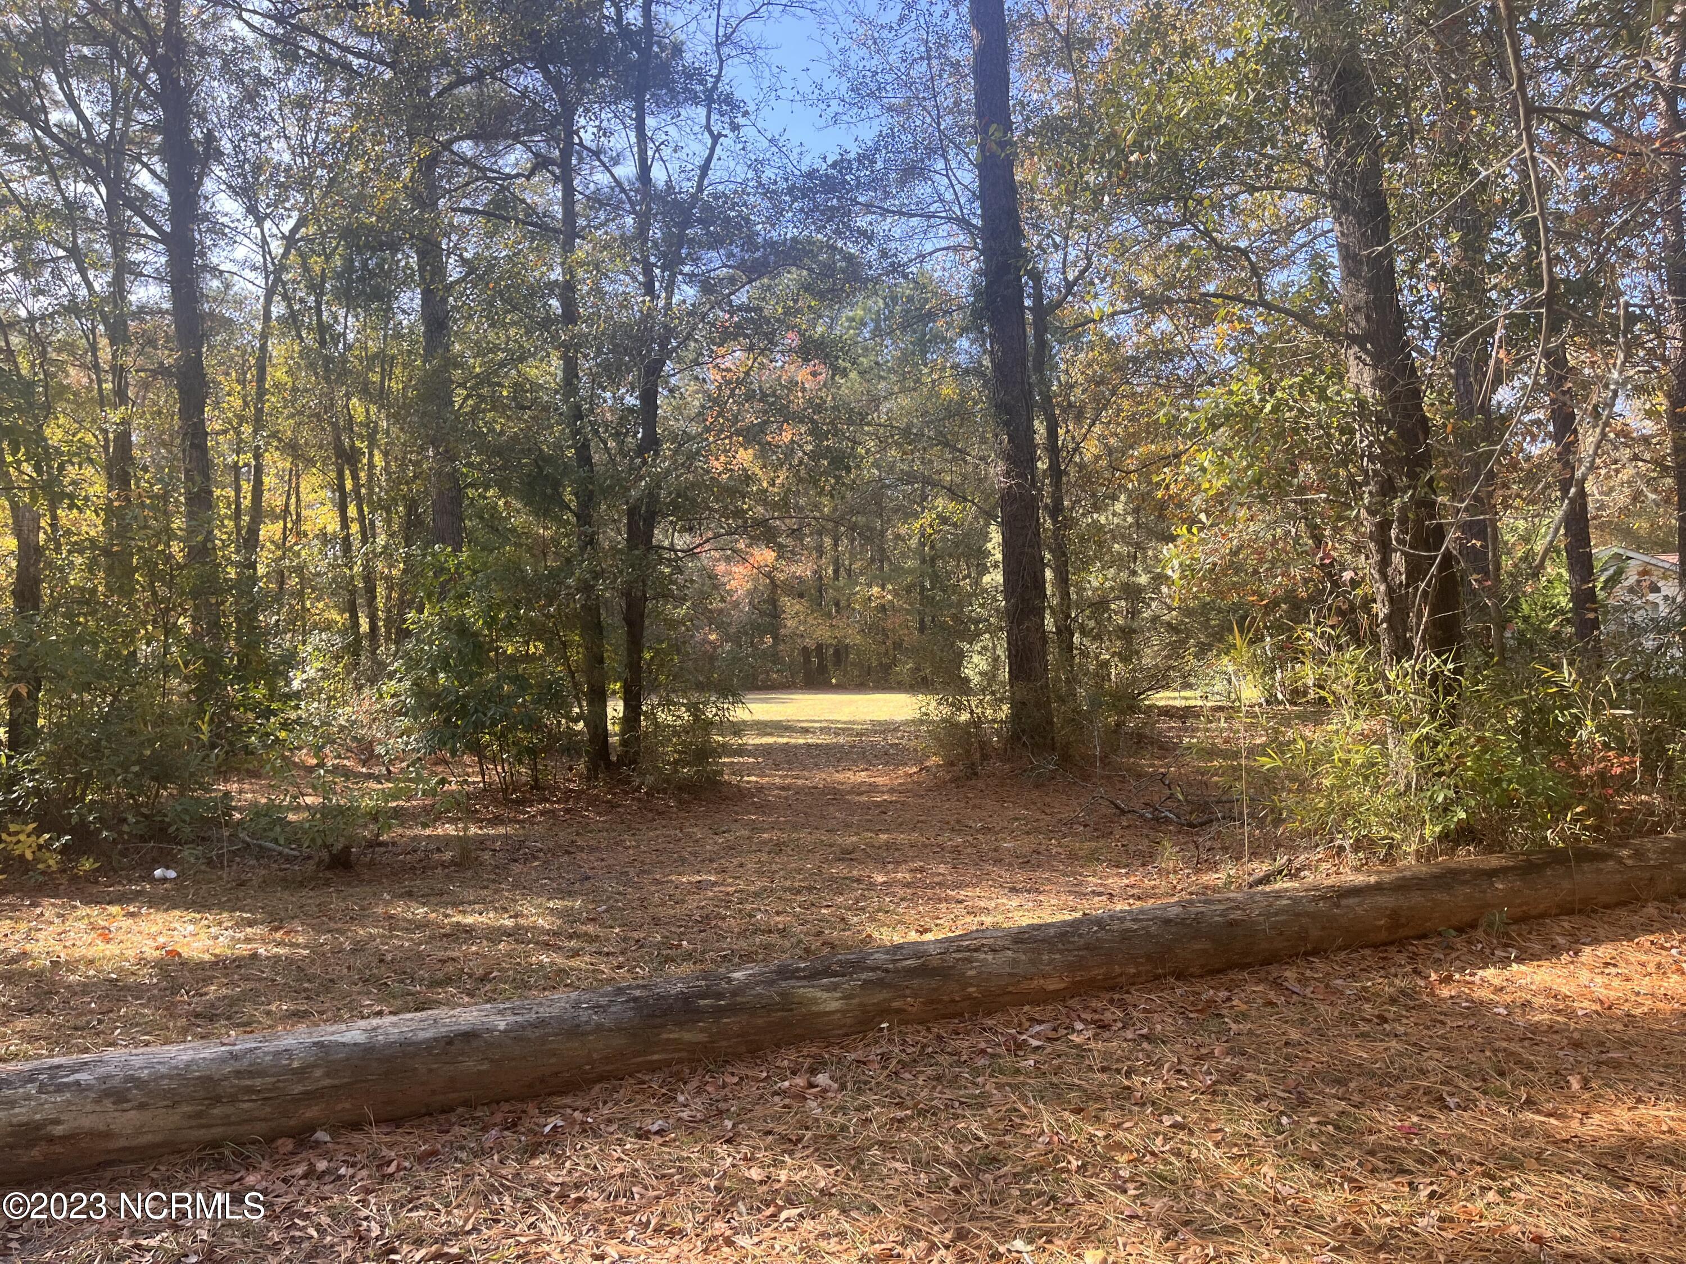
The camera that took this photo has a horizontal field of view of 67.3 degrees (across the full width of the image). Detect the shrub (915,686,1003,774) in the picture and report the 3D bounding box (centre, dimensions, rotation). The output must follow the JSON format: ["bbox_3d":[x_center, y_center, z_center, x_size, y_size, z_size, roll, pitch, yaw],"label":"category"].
[{"bbox_3d":[1.394,1.161,14.888,0.980,0.970,0.950,-2,-1,5],"label":"shrub"}]

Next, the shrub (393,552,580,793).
[{"bbox_3d":[-4.180,0.479,14.856,2.060,2.710,1.900,-1,-1,-16],"label":"shrub"}]

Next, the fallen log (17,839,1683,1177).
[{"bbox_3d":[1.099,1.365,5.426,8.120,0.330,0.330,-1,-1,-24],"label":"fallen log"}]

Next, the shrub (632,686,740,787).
[{"bbox_3d":[-1.755,1.180,14.362,1.150,1.130,1.100,-2,-1,-7],"label":"shrub"}]

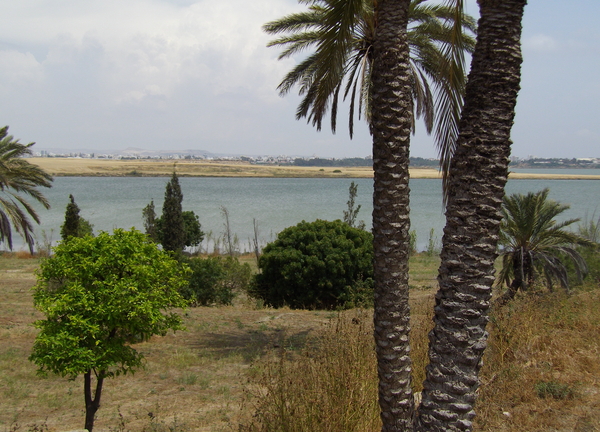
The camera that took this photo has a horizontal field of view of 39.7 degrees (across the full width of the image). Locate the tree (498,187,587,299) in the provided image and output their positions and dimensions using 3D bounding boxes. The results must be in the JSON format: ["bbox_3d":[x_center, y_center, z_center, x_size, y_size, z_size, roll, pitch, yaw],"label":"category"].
[{"bbox_3d":[6.300,0.780,22.000,2.900,3.000,2.800,0,4,0],"label":"tree"}]

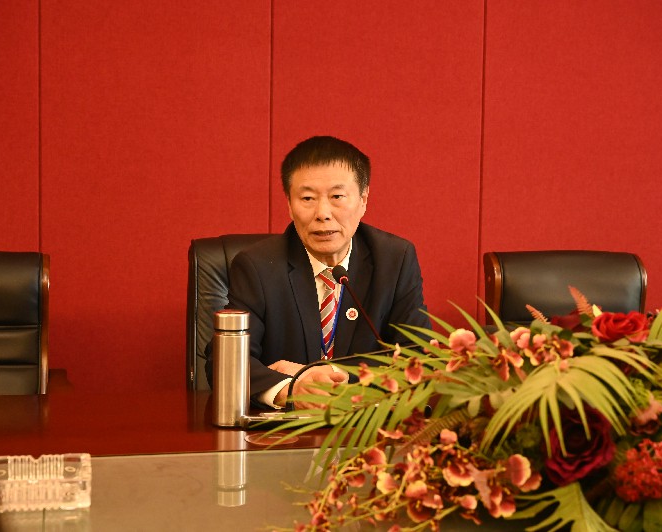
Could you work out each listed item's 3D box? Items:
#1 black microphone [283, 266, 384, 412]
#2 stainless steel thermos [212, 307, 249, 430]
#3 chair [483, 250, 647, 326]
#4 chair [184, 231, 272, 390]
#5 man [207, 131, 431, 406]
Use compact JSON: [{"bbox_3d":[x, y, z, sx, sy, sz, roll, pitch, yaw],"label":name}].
[{"bbox_3d":[0.005,0.145,2.190,0.190,0.290,0.140,-1,4,-21],"label":"black microphone"},{"bbox_3d":[-0.193,0.197,2.144,0.073,0.217,0.073,1,4,0],"label":"stainless steel thermos"},{"bbox_3d":[0.763,0.487,3.142,0.600,1.034,0.640,0,4,-13],"label":"chair"},{"bbox_3d":[-0.089,0.469,2.883,0.620,1.078,0.680,0,4,-13],"label":"chair"},{"bbox_3d":[-0.033,0.367,2.605,0.530,1.322,0.750,0,4,-7],"label":"man"}]

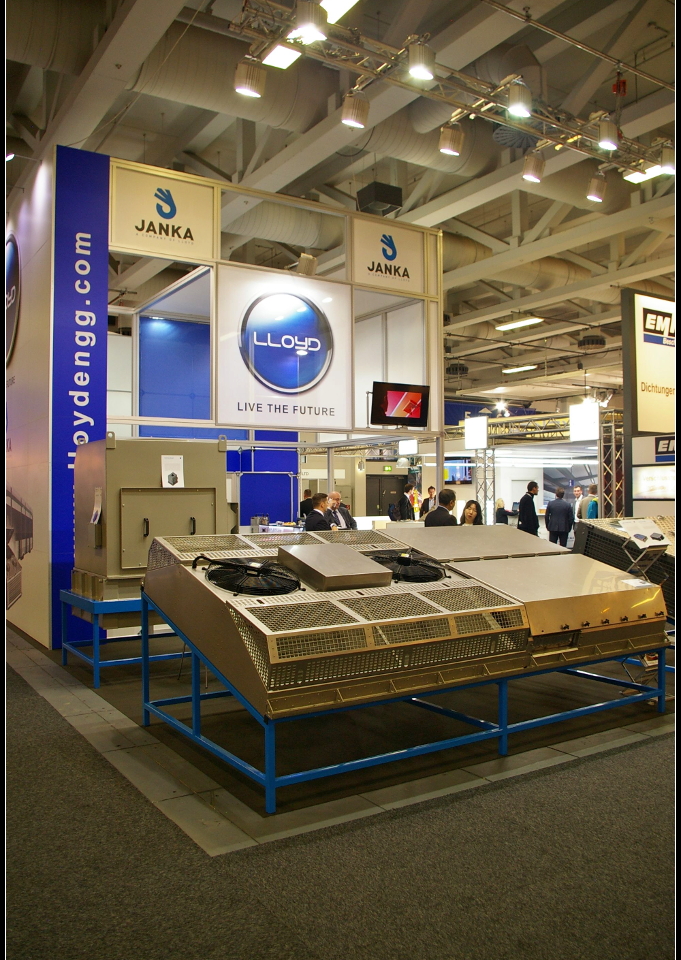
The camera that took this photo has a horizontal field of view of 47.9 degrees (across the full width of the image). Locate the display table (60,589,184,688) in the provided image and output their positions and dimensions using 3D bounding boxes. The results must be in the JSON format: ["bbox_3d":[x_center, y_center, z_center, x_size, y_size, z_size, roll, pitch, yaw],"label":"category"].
[{"bbox_3d":[-1.813,1.434,7.362,1.383,0.732,1.131,1,-2,-33],"label":"display table"}]

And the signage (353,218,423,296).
[{"bbox_3d":[0.687,-3.135,10.817,1.212,0.909,0.050,1,-2,-31],"label":"signage"}]

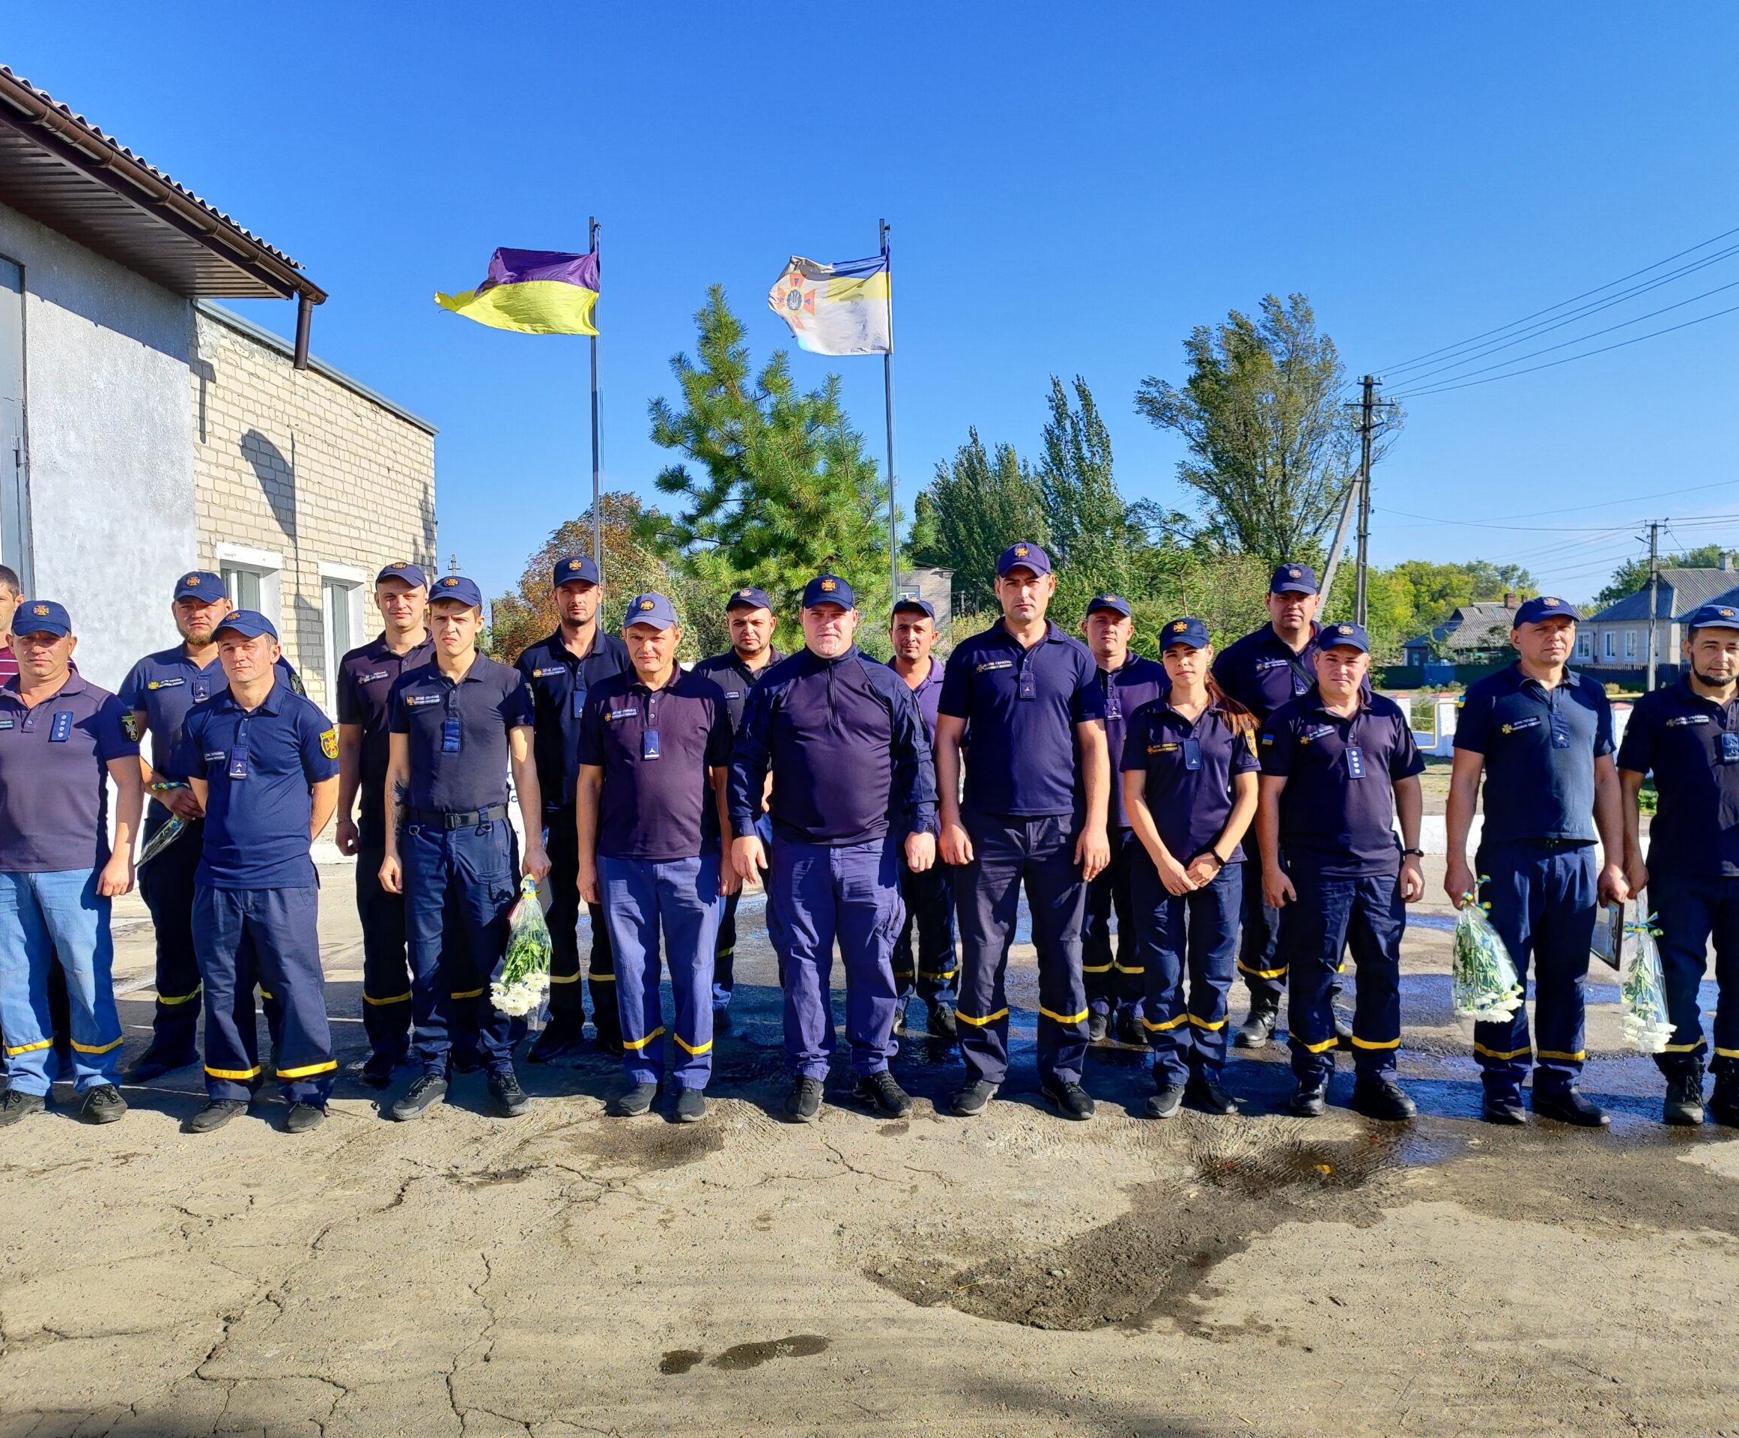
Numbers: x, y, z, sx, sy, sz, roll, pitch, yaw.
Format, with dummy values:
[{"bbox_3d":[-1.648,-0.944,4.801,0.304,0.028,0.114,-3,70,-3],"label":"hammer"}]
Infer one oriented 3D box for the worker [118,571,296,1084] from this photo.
[{"bbox_3d":[-2.478,0.383,4.992,0.570,1.877,0.420,0,3,-5],"label":"worker"}]

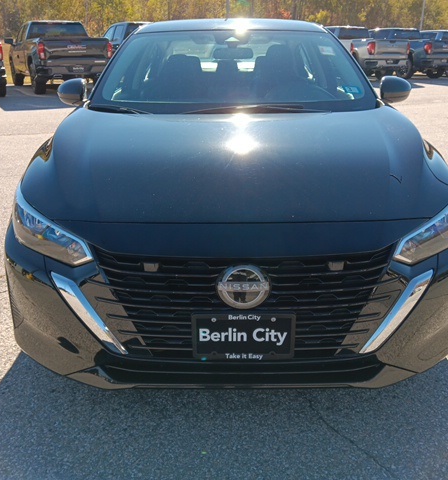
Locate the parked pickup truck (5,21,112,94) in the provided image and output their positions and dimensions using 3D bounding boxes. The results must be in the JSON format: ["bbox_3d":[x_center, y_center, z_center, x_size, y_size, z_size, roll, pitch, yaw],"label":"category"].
[{"bbox_3d":[-5.210,-5.664,14.840,2.080,1.930,5.880,-12,25,-27],"label":"parked pickup truck"}]

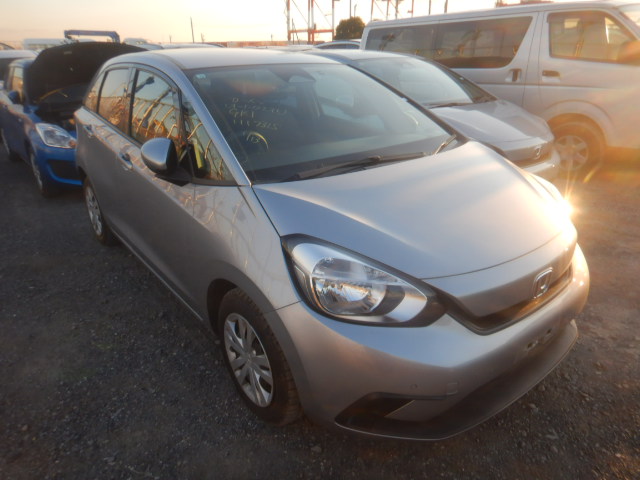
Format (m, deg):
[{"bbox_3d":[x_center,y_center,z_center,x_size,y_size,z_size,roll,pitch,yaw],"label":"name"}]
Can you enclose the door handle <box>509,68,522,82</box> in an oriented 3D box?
[{"bbox_3d":[2.435,-2.059,5.555,0.170,0.160,0.060,17,28,36],"label":"door handle"}]

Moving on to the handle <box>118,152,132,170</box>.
[{"bbox_3d":[-1.140,-0.466,2.596,0.055,0.060,0.210,-18,28,-35],"label":"handle"}]

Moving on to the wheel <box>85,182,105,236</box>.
[{"bbox_3d":[-1.852,-0.252,3.758,0.120,0.410,0.410,-18,28,-35],"label":"wheel"}]

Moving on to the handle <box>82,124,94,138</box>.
[{"bbox_3d":[-1.642,-0.767,3.145,0.055,0.060,0.210,-18,28,-35],"label":"handle"}]

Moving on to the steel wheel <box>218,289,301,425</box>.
[{"bbox_3d":[-0.254,0.494,1.944,0.190,0.600,0.600,-18,28,-35],"label":"steel wheel"}]

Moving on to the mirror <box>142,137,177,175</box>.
[{"bbox_3d":[-0.694,-0.369,1.934,0.190,0.150,0.130,-18,28,-35],"label":"mirror"}]

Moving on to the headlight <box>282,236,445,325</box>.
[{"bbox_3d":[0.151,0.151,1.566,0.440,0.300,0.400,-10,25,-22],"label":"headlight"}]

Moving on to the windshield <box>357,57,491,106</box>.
[{"bbox_3d":[1.049,-1.607,4.484,1.400,0.100,1.103,-19,53,-38],"label":"windshield"}]

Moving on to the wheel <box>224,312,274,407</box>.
[{"bbox_3d":[-0.264,0.499,1.938,0.120,0.410,0.410,-18,28,-35],"label":"wheel"}]

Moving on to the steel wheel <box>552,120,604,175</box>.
[{"bbox_3d":[3.123,-1.093,5.484,0.680,0.680,0.200,17,28,36],"label":"steel wheel"}]

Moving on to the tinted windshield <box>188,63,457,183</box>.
[{"bbox_3d":[0.030,-0.697,2.336,1.400,0.100,1.038,-18,53,-35],"label":"tinted windshield"}]

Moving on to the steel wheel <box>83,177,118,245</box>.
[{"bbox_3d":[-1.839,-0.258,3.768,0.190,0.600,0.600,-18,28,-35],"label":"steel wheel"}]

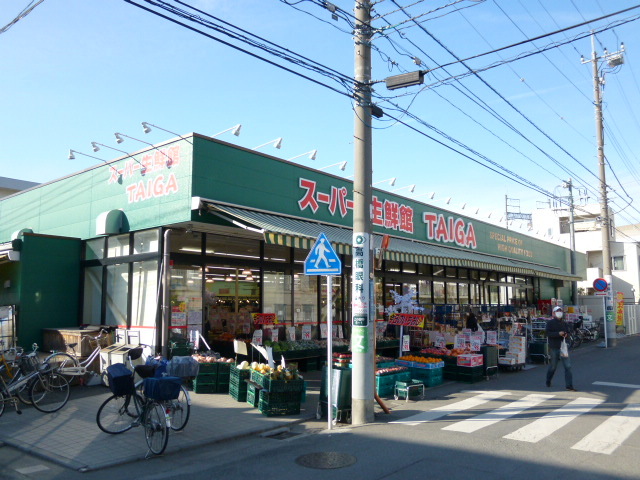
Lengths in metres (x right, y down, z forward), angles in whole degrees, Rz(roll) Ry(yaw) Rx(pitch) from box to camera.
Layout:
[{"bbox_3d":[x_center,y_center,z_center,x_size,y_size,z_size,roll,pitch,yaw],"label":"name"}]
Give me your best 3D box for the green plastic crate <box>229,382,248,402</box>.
[{"bbox_3d":[-1.388,2.870,10.030,0.420,0.190,0.600,3,-8,-23],"label":"green plastic crate"}]

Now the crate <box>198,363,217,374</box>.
[{"bbox_3d":[-2.228,2.512,10.693,0.400,0.200,0.600,1,-7,-6],"label":"crate"}]

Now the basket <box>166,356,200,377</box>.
[{"bbox_3d":[-1.930,1.791,7.580,0.400,0.250,0.330,5,-8,-32],"label":"basket"}]

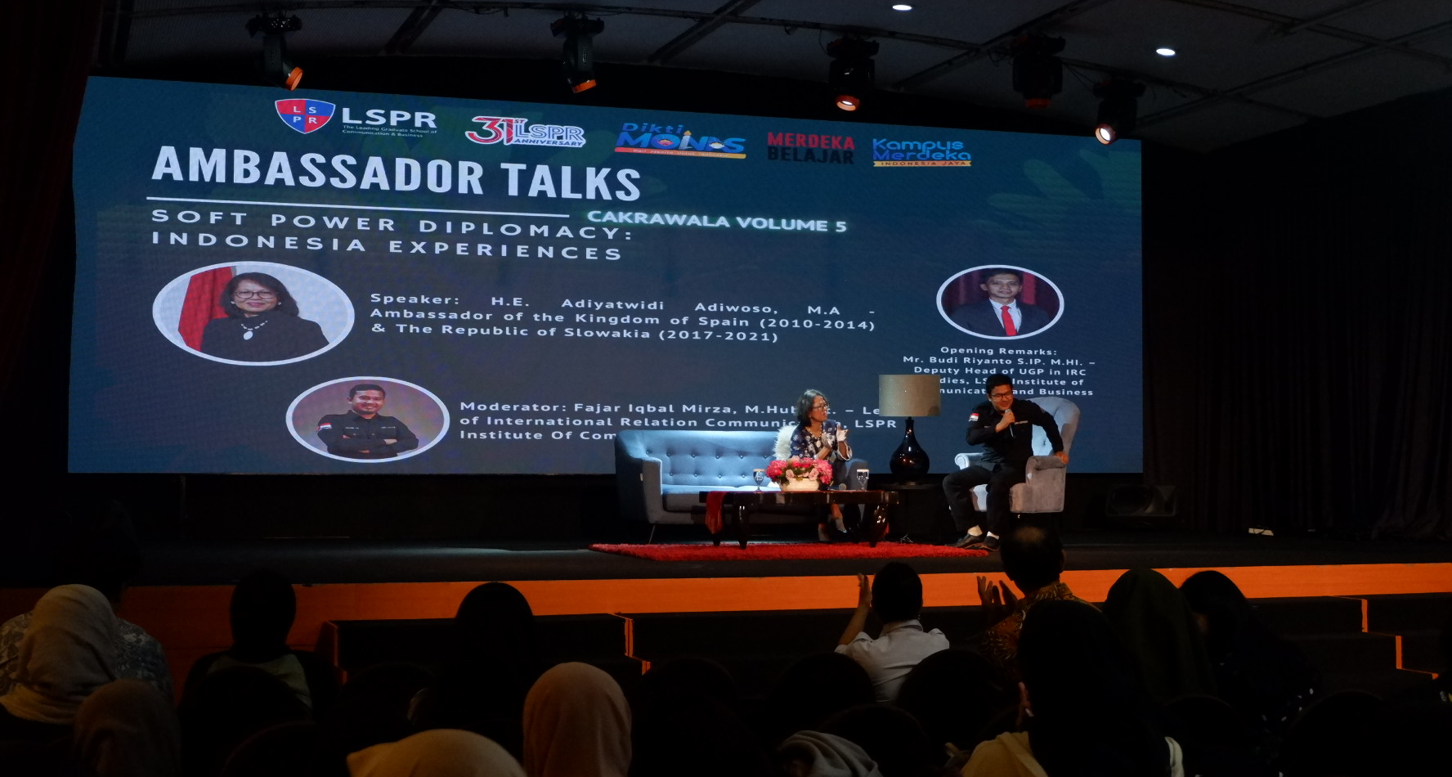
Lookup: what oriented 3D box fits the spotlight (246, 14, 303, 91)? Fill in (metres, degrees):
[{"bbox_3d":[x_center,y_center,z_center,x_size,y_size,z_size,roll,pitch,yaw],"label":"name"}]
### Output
[{"bbox_3d":[-3.076,-2.286,13.200,0.390,0.470,0.330,-1,-3,18],"label":"spotlight"}]

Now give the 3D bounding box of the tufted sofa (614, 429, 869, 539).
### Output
[{"bbox_3d":[0.127,0.774,15.423,1.838,0.869,0.909,1,-2,-18],"label":"tufted sofa"}]

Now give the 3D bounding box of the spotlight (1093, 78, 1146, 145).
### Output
[{"bbox_3d":[3.250,-2.289,15.964,0.395,0.524,0.375,-2,-3,42],"label":"spotlight"}]

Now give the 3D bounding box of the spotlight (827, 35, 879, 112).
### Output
[{"bbox_3d":[0.949,-2.355,14.500,0.380,0.500,0.320,0,-2,6],"label":"spotlight"}]

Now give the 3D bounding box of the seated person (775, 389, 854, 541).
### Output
[{"bbox_3d":[0.689,0.587,14.700,0.500,1.140,0.650,1,-3,-30],"label":"seated person"}]

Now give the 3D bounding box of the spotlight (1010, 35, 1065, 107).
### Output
[{"bbox_3d":[2.254,-2.283,14.000,0.380,0.480,0.320,0,-2,-3],"label":"spotlight"}]

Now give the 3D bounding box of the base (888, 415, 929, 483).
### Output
[{"bbox_3d":[1.432,0.476,15.100,0.320,0.498,0.320,0,-2,0],"label":"base"}]

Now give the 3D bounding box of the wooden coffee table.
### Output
[{"bbox_3d":[0.540,0.964,14.430,1.314,0.425,0.771,1,-2,-18],"label":"wooden coffee table"}]

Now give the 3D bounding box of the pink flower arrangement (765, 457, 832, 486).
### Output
[{"bbox_3d":[0.547,0.638,14.422,0.464,0.257,0.356,1,-2,-18],"label":"pink flower arrangement"}]

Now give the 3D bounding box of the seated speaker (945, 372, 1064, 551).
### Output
[{"bbox_3d":[2.063,0.528,14.277,0.711,1.294,0.810,-1,-2,30],"label":"seated speaker"}]

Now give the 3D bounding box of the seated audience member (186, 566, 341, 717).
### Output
[{"bbox_3d":[-1.575,1.232,6.500,0.494,1.245,0.810,1,-2,-16],"label":"seated audience member"}]

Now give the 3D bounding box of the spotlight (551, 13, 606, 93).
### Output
[{"bbox_3d":[-1.060,-2.403,13.900,0.380,0.500,0.330,1,-3,-28],"label":"spotlight"}]

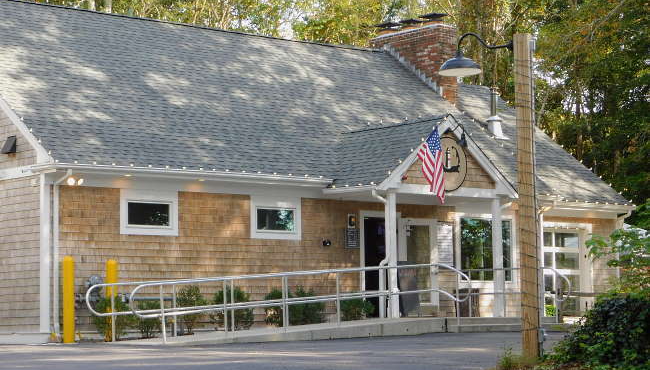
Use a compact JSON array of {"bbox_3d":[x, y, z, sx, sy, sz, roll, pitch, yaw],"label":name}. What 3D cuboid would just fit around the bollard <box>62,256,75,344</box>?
[{"bbox_3d":[-4.128,1.855,24.229,0.180,1.400,0.180,-1,-5,0],"label":"bollard"}]

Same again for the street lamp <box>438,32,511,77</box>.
[{"bbox_3d":[1.502,-1.288,14.778,0.761,0.422,0.410,-2,-5,18],"label":"street lamp"}]

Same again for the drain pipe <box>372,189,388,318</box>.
[{"bbox_3d":[1.051,1.258,27.752,0.370,2.390,0.120,4,-7,-41],"label":"drain pipe"}]

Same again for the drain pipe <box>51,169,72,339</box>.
[{"bbox_3d":[-4.299,1.141,24.753,0.100,2.780,0.500,4,-7,-41],"label":"drain pipe"}]

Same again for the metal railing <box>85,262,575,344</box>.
[{"bbox_3d":[0.181,2.057,26.611,10.000,1.320,3.250,4,-7,-41],"label":"metal railing"}]

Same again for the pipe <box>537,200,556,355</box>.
[{"bbox_3d":[4.885,1.764,32.745,0.100,2.780,0.460,4,-7,-41],"label":"pipe"}]

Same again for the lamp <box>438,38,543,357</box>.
[{"bbox_3d":[1.597,0.082,14.631,0.921,3.114,0.410,-2,-5,18],"label":"lamp"}]

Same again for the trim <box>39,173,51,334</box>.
[{"bbox_3d":[-4.620,1.142,24.878,0.120,2.630,0.130,4,-7,-41],"label":"trim"}]

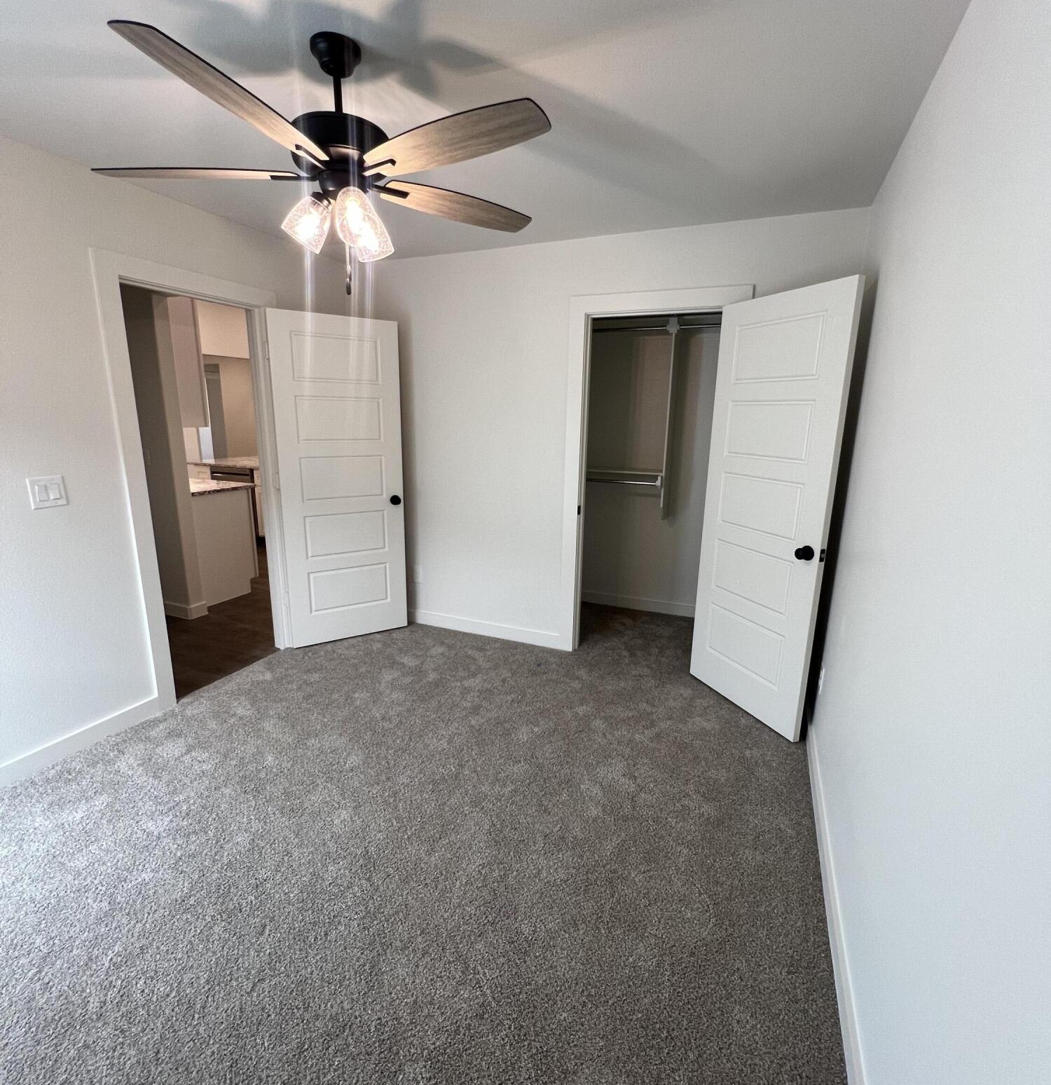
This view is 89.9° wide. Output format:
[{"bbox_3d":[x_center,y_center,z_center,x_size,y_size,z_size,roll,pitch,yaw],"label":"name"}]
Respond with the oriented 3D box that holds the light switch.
[{"bbox_3d":[-1.925,-0.202,2.123,0.011,0.117,0.117,7,14,23],"label":"light switch"}]

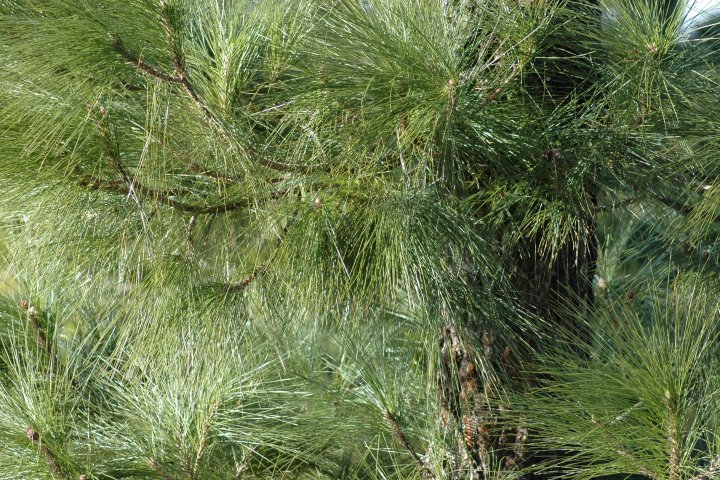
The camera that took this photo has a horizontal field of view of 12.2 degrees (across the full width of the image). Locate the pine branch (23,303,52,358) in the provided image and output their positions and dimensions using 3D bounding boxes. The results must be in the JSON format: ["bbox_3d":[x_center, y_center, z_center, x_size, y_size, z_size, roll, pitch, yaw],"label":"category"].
[{"bbox_3d":[-0.624,0.175,6.500,0.025,0.120,0.025,-27,12,0],"label":"pine branch"}]

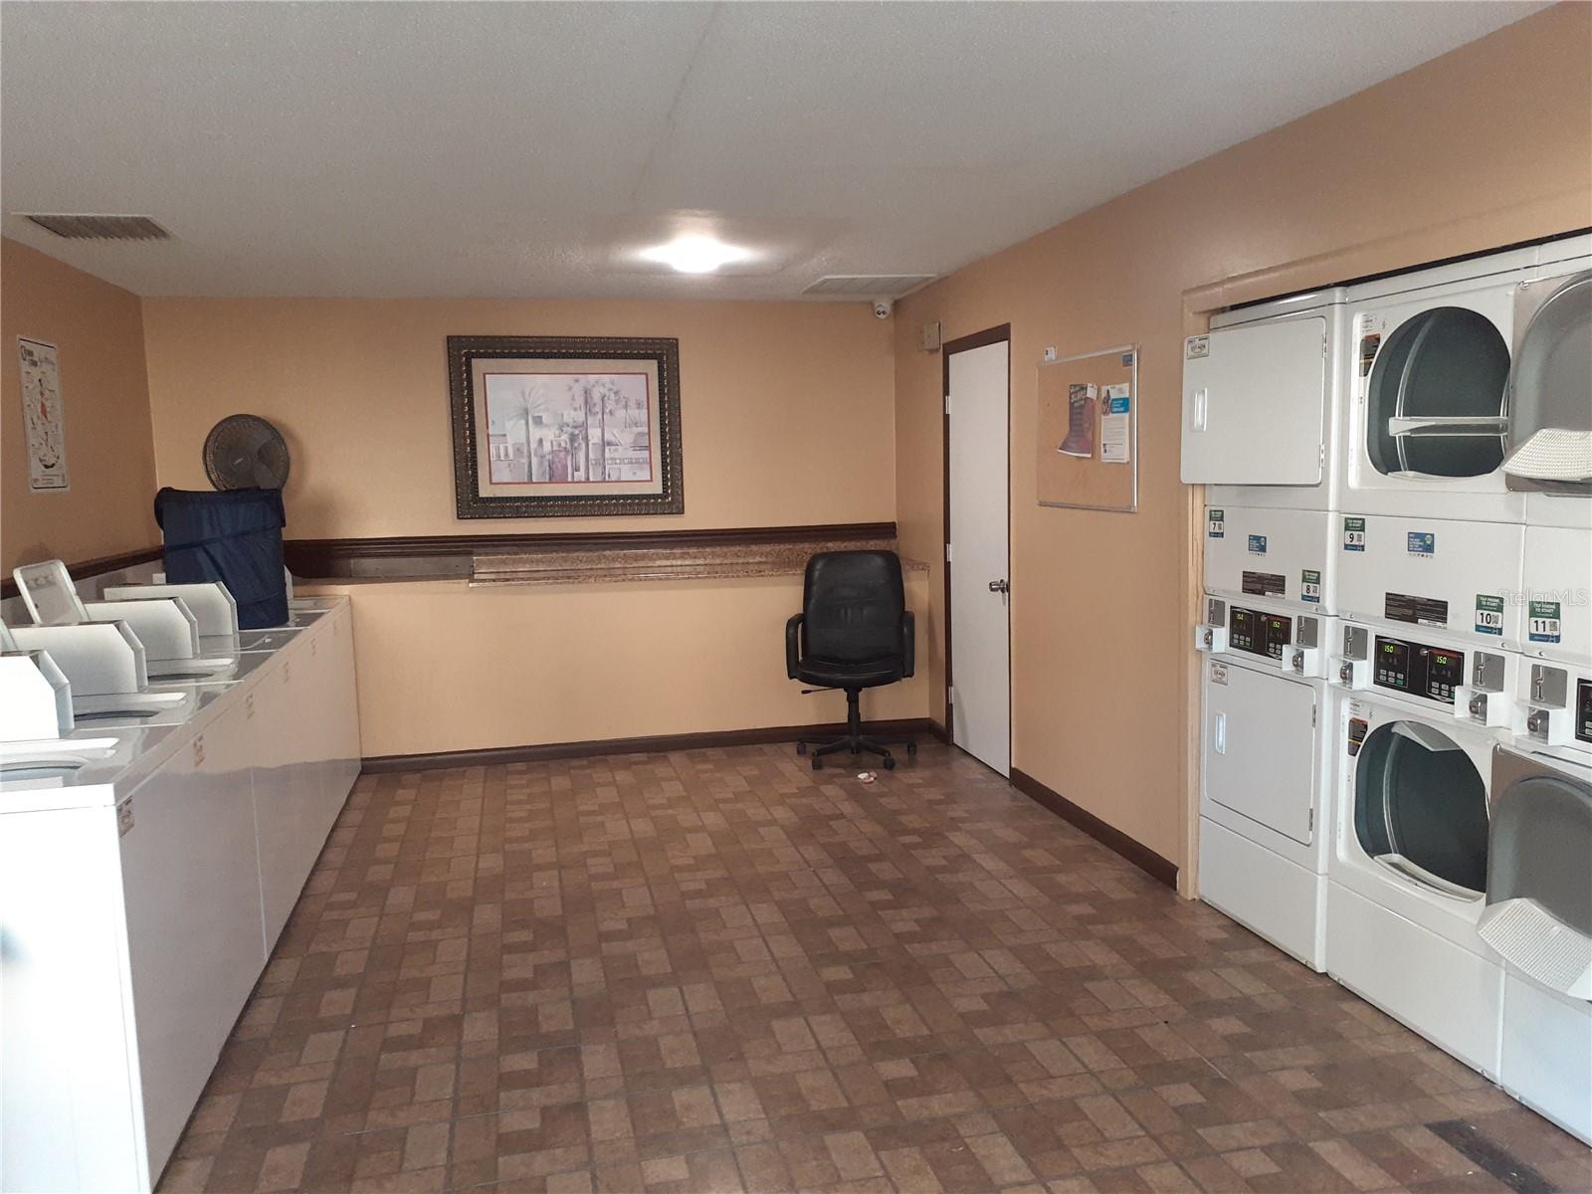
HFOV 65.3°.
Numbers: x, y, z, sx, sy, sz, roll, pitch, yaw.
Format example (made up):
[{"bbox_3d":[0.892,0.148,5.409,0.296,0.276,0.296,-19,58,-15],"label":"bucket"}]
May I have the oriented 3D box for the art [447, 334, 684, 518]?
[{"bbox_3d":[-1.285,-0.958,7.041,1.270,1.010,0.050,-3,6,-13],"label":"art"}]

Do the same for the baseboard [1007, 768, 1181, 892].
[{"bbox_3d":[1.208,0.934,5.183,0.018,0.083,1.520,-3,6,-13],"label":"baseboard"}]

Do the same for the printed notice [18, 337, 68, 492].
[{"bbox_3d":[-3.130,-0.747,5.175,0.010,0.610,0.423,-3,6,-13],"label":"printed notice"}]

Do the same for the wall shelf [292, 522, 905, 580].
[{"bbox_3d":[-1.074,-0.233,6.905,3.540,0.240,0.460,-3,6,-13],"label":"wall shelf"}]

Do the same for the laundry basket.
[{"bbox_3d":[-2.507,-0.171,5.453,0.490,0.585,0.440,-3,6,-13],"label":"laundry basket"}]

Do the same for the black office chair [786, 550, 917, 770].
[{"bbox_3d":[0.305,0.310,6.491,0.660,1.090,0.640,-1,6,7],"label":"black office chair"}]

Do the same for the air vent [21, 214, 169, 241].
[{"bbox_3d":[-2.654,-1.412,4.776,0.420,0.025,0.520,-3,6,-13],"label":"air vent"}]

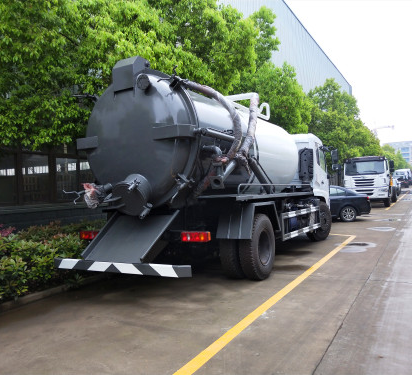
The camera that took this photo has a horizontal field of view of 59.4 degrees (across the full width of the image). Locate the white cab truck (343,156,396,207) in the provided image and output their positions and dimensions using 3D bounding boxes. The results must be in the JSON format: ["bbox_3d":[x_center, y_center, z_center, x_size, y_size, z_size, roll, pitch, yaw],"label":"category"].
[{"bbox_3d":[11.784,-0.273,25.212,2.500,2.980,8.200,-4,-1,32],"label":"white cab truck"}]

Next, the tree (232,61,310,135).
[{"bbox_3d":[3.637,-2.362,17.995,4.600,7.790,4.600,-4,-1,32],"label":"tree"}]

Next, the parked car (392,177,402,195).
[{"bbox_3d":[19.051,0.157,37.299,1.850,1.700,4.500,-4,-1,32],"label":"parked car"}]

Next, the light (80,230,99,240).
[{"bbox_3d":[-1.829,0.744,5.610,0.420,0.140,0.090,-4,-1,32],"label":"light"}]

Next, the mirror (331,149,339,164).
[{"bbox_3d":[3.662,-0.895,10.190,0.220,0.460,0.140,-4,-1,32],"label":"mirror"}]

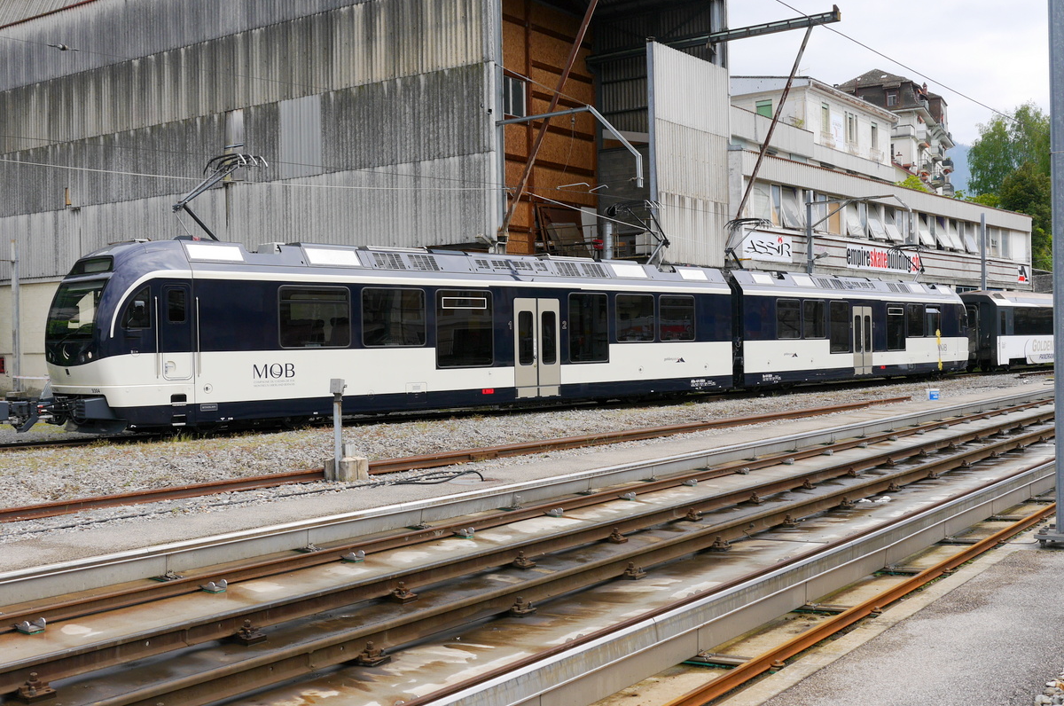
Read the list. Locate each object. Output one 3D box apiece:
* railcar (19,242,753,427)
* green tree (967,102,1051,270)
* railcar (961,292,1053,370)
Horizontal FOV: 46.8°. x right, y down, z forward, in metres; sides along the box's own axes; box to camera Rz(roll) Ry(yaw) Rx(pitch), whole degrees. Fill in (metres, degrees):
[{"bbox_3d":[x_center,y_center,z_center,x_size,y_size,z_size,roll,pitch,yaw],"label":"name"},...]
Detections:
[{"bbox_3d":[-2.079,-0.407,28.771,2.650,3.660,19.635,0,1,44],"label":"railcar"},{"bbox_3d":[45.076,-15.302,115.000,8.800,16.500,8.800,-1,1,21],"label":"green tree"},{"bbox_3d":[24.808,-1.061,61.178,2.650,3.550,18.900,-1,1,39],"label":"railcar"}]

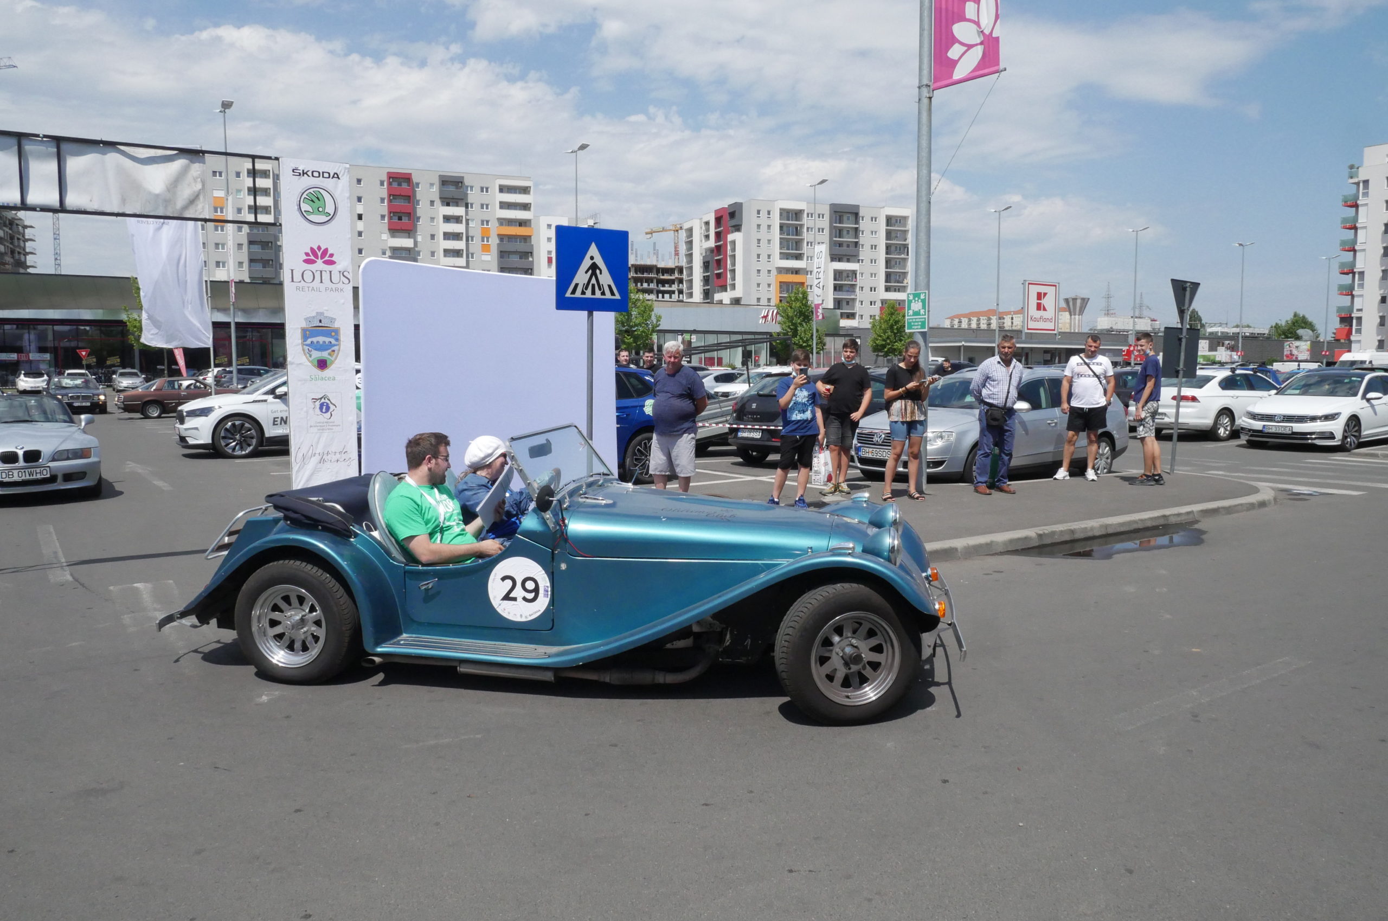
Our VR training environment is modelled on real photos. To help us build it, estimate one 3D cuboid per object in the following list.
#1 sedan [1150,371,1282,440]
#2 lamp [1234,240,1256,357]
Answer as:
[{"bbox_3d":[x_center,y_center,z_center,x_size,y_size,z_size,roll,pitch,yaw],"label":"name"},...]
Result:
[{"bbox_3d":[11.407,-1.247,21.215,4.770,1.480,1.850,-4,7,-35],"label":"sedan"},{"bbox_3d":[35.820,-9.163,62.568,0.350,10.000,1.200,-3,6,-33],"label":"lamp"}]

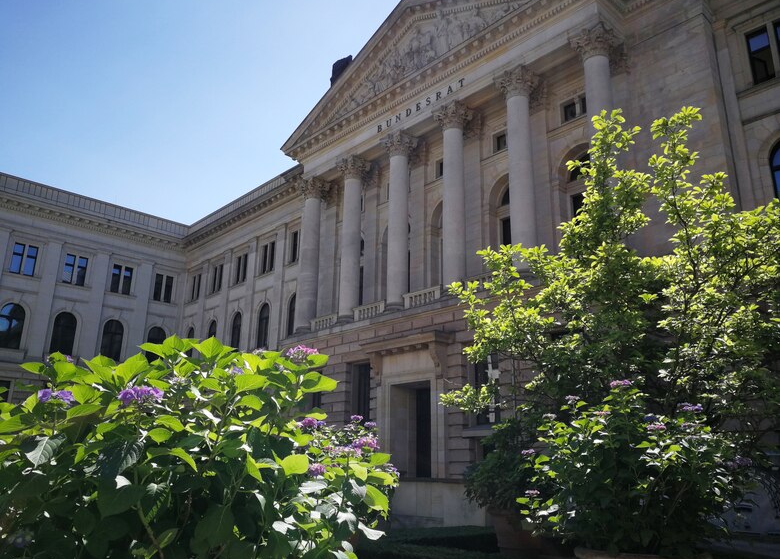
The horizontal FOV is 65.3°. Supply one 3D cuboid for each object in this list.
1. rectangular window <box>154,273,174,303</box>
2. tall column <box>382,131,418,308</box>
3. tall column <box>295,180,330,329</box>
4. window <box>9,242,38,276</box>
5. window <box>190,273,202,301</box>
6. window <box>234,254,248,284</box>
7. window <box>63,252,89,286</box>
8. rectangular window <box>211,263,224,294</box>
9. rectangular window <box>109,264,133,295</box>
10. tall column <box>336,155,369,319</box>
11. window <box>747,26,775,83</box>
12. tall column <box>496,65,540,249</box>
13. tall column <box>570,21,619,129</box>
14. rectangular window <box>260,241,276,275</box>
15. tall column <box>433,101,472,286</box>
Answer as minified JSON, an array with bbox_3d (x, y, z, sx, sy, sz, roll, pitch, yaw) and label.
[{"bbox_3d":[-17.484,0.701,47.039,1.334,2.084,0.250,16,-23,-41],"label":"rectangular window"},{"bbox_3d":[0.401,-2.755,29.626,1.278,8.892,1.278,16,-23,-41],"label":"tall column"},{"bbox_3d":[-4.393,-1.279,32.780,1.116,8.766,1.116,16,-23,-41],"label":"tall column"},{"bbox_3d":[-24.450,-1.316,40.759,1.334,2.084,0.250,16,-23,-41],"label":"window"},{"bbox_3d":[-16.205,0.764,50.684,0.288,2.088,1.440,16,-23,-41],"label":"window"},{"bbox_3d":[-11.164,-0.722,45.529,0.288,2.142,1.440,16,-23,-41],"label":"window"},{"bbox_3d":[-22.132,-0.645,42.849,1.334,2.084,0.250,16,-23,-41],"label":"window"},{"bbox_3d":[-13.642,0.013,48.061,0.288,2.106,1.440,16,-23,-41],"label":"rectangular window"},{"bbox_3d":[-19.776,0.037,44.973,1.334,2.084,0.250,16,-23,-41],"label":"rectangular window"},{"bbox_3d":[-2.064,-2.024,32.145,1.278,8.892,1.278,16,-23,-41],"label":"tall column"},{"bbox_3d":[12.792,-7.787,21.031,0.288,2.034,0.673,16,-23,-41],"label":"window"},{"bbox_3d":[5.023,-4.021,23.217,1.116,8.766,1.116,16,-23,-41],"label":"tall column"},{"bbox_3d":[7.796,-4.946,22.066,1.278,8.892,1.278,16,-23,-41],"label":"tall column"},{"bbox_3d":[-7.921,-1.406,39.759,0.250,2.084,1.334,16,-23,-41],"label":"rectangular window"},{"bbox_3d":[2.866,-3.485,27.106,1.278,8.892,1.278,16,-23,-41],"label":"tall column"}]

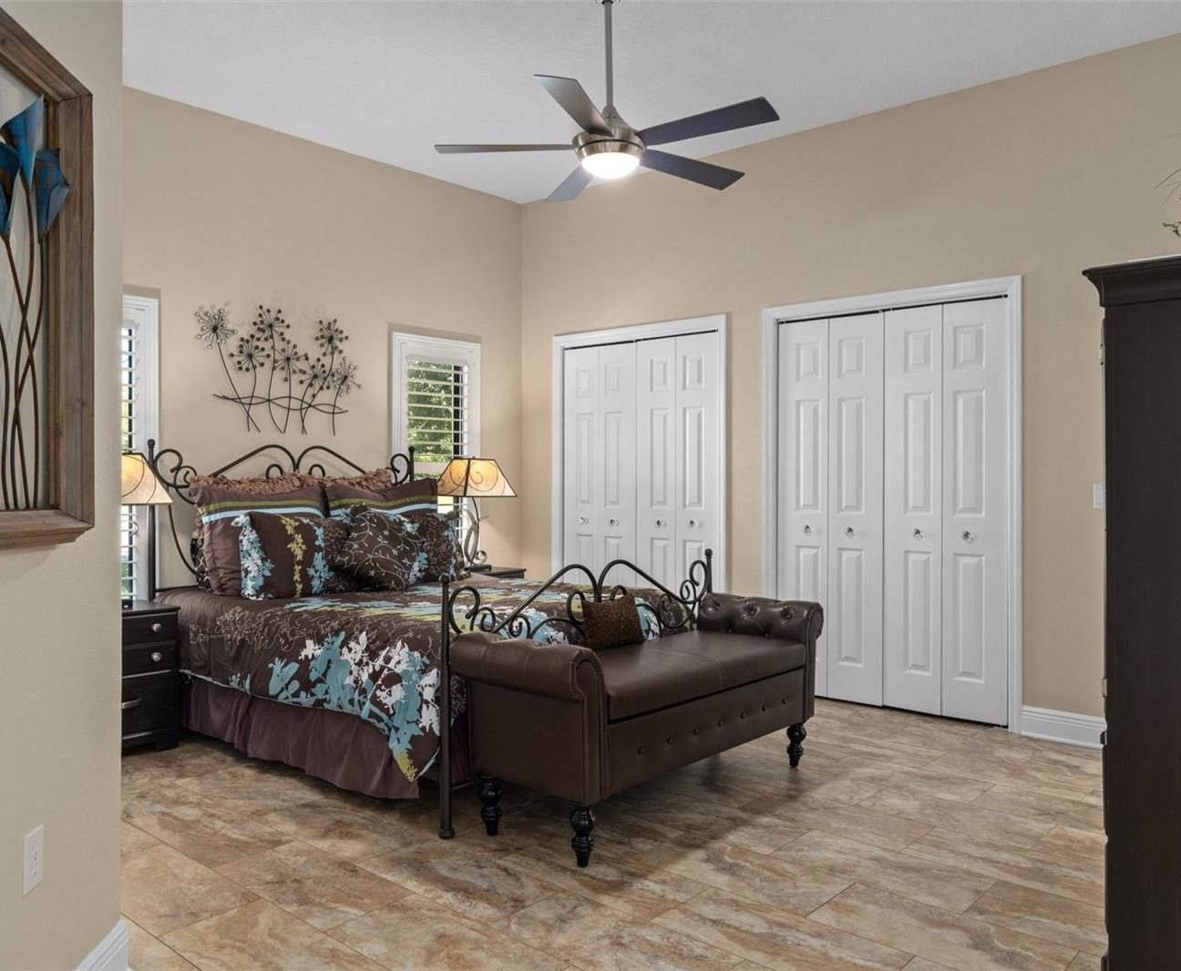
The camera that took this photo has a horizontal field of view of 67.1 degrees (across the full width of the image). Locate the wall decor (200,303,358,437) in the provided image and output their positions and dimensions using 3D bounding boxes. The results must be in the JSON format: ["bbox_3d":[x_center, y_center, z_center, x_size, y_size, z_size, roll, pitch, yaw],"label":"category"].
[{"bbox_3d":[-1.642,-0.617,4.780,0.050,0.668,0.941,0,0,43],"label":"wall decor"}]

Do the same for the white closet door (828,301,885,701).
[{"bbox_3d":[1.393,0.120,4.650,0.296,2.000,0.040,0,0,40],"label":"white closet door"}]

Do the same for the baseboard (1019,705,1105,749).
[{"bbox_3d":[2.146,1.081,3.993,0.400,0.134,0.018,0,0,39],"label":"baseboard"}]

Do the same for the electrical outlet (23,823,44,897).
[{"bbox_3d":[-1.086,0.730,1.737,0.008,0.114,0.070,0,0,-4],"label":"electrical outlet"}]

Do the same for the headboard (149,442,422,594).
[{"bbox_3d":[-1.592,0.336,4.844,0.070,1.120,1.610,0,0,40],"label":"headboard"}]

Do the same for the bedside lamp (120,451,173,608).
[{"bbox_3d":[-2.165,0.205,4.050,0.320,0.700,0.460,0,1,40],"label":"bedside lamp"}]

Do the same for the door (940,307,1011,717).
[{"bbox_3d":[1.840,0.127,4.270,0.305,2.000,0.040,0,1,41],"label":"door"}]

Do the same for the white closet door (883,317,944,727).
[{"bbox_3d":[1.620,0.123,4.461,0.295,2.007,0.036,0,0,39],"label":"white closet door"}]

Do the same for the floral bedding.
[{"bbox_3d":[-0.800,0.747,4.240,2.080,0.520,1.570,0,1,40],"label":"floral bedding"}]

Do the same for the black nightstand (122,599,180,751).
[{"bbox_3d":[-2.130,0.840,3.880,0.430,0.620,0.500,0,1,40],"label":"black nightstand"}]

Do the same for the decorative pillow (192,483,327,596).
[{"bbox_3d":[-1.630,0.270,4.430,0.180,0.500,0.660,-23,-14,38],"label":"decorative pillow"}]

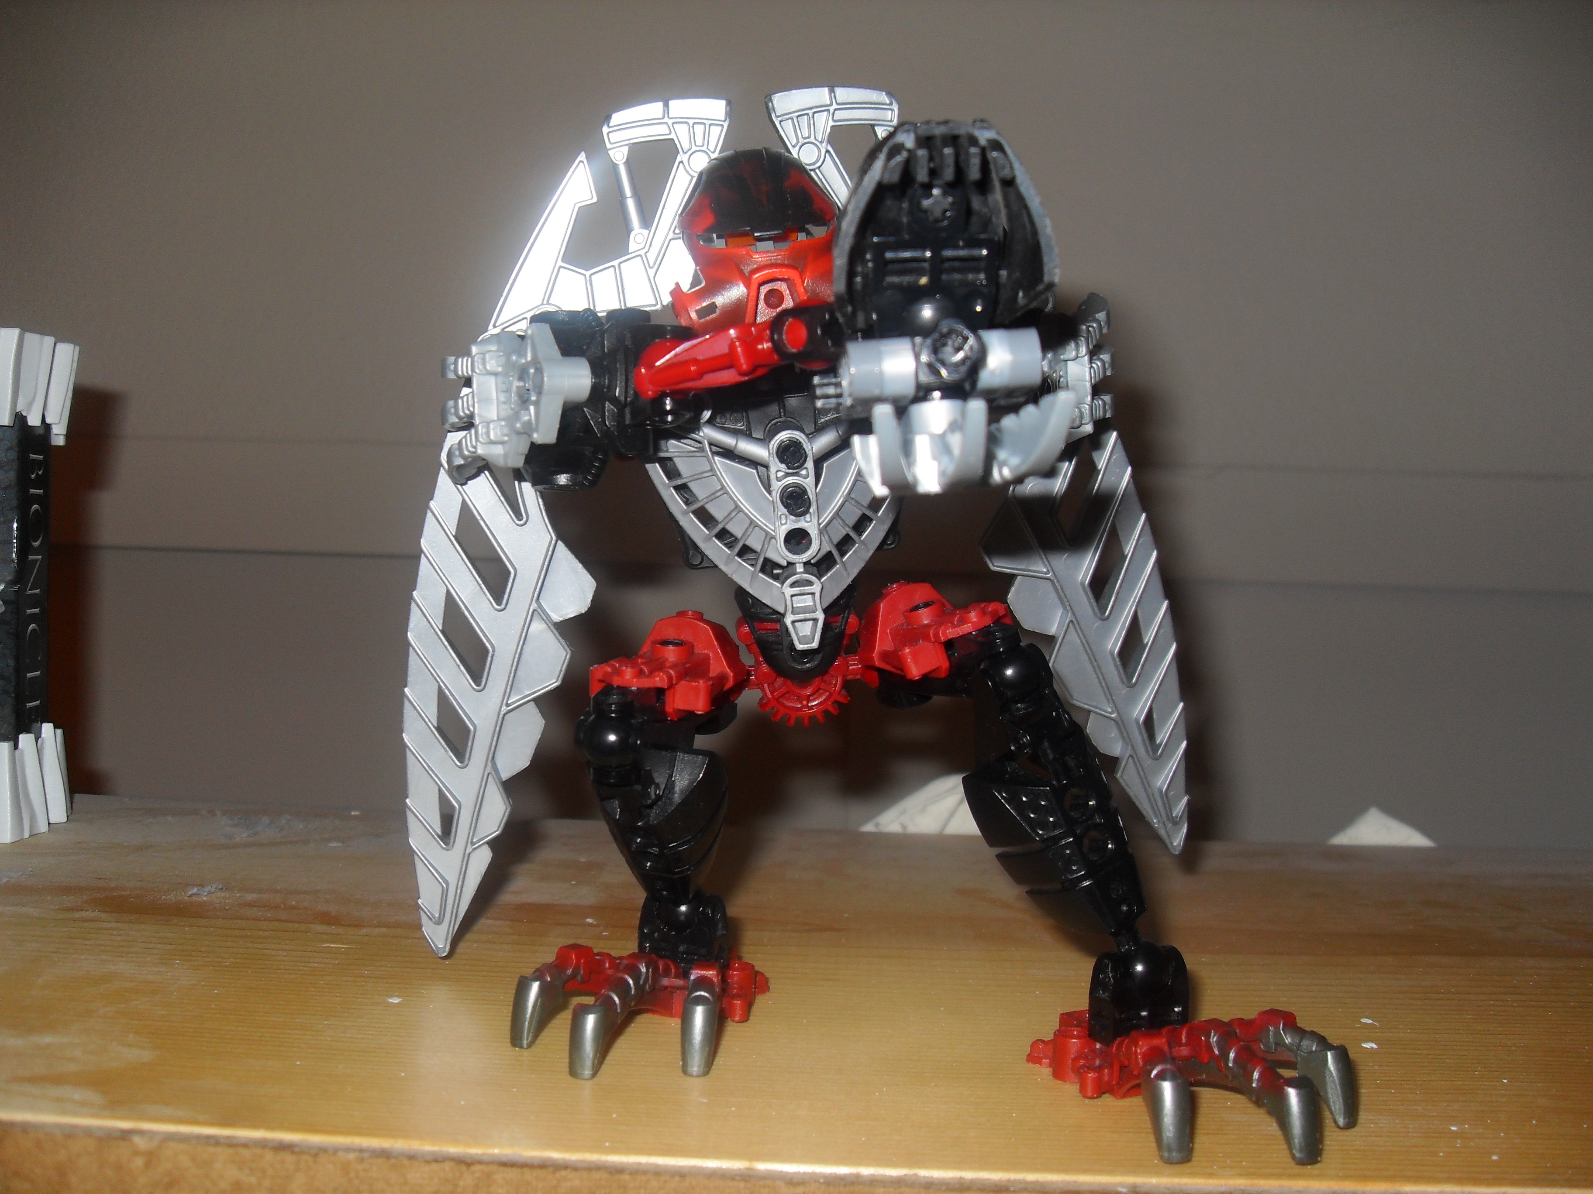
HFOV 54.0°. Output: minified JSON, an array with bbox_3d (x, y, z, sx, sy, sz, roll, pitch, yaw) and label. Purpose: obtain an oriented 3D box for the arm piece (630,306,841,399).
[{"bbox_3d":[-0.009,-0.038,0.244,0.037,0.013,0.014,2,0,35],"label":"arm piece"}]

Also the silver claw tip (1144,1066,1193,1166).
[{"bbox_3d":[0.062,0.087,0.262,0.008,0.015,0.009,1,5,0],"label":"silver claw tip"}]

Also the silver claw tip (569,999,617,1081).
[{"bbox_3d":[-0.039,0.084,0.297,0.008,0.015,0.009,6,5,20],"label":"silver claw tip"}]

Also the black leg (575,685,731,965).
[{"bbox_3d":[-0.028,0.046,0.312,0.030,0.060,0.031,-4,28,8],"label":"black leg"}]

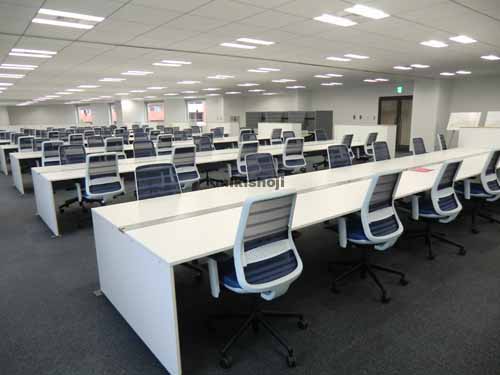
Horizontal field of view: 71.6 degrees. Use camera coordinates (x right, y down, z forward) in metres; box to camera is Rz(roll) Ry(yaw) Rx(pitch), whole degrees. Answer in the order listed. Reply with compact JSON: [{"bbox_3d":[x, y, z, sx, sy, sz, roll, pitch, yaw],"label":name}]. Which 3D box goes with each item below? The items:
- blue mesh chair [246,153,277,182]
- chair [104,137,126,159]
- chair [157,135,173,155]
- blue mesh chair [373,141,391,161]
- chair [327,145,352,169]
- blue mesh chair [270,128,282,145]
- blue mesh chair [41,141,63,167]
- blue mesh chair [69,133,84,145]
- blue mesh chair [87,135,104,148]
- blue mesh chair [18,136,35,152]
[{"bbox_3d":[0.244,0.113,3.998,0.640,1.000,0.620,-9,14,-34],"label":"blue mesh chair"},{"bbox_3d":[-3.092,-0.609,7.837,0.640,1.000,0.620,-10,15,-38],"label":"chair"},{"bbox_3d":[-2.162,-0.773,8.565,0.640,1.000,0.620,-11,15,-40],"label":"chair"},{"bbox_3d":[2.229,-0.231,5.522,0.640,1.000,0.620,-9,14,-34],"label":"blue mesh chair"},{"bbox_3d":[1.376,-0.091,4.905,0.640,1.000,0.620,-7,13,-26],"label":"chair"},{"bbox_3d":[0.701,-1.278,10.804,0.640,1.000,0.620,-10,15,-38],"label":"blue mesh chair"},{"bbox_3d":[-3.991,-0.424,7.003,0.640,1.000,0.620,-11,15,-41],"label":"blue mesh chair"},{"bbox_3d":[-5.121,-1.055,10.205,0.640,1.000,0.620,-10,15,-38],"label":"blue mesh chair"},{"bbox_3d":[-3.852,-0.807,8.877,0.640,1.000,0.620,-10,15,-38],"label":"blue mesh chair"},{"bbox_3d":[-6.085,-0.885,9.454,0.640,1.000,0.620,-11,15,-41],"label":"blue mesh chair"}]

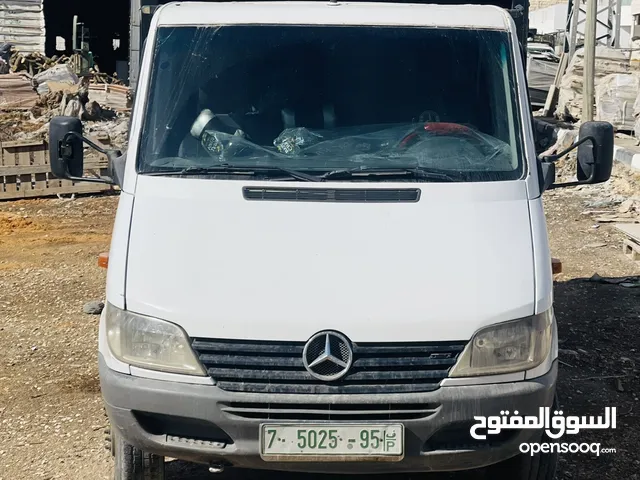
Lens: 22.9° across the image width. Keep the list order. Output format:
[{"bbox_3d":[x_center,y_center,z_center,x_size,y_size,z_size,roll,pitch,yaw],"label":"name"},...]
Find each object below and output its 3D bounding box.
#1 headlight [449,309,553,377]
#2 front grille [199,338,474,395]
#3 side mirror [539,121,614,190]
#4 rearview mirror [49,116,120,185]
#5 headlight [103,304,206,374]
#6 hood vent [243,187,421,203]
[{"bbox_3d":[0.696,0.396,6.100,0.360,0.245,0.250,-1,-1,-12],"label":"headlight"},{"bbox_3d":[0.032,0.479,5.980,1.030,0.190,0.120,1,-8,0],"label":"front grille"},{"bbox_3d":[1.118,-0.371,6.880,0.300,0.275,0.200,1,7,0],"label":"side mirror"},{"bbox_3d":[-1.027,-0.390,6.880,0.285,0.270,0.200,1,7,0],"label":"rearview mirror"},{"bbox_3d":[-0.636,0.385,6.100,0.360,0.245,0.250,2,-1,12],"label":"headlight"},{"bbox_3d":[0.048,-0.187,6.530,0.730,0.030,0.100,1,39,0],"label":"hood vent"}]

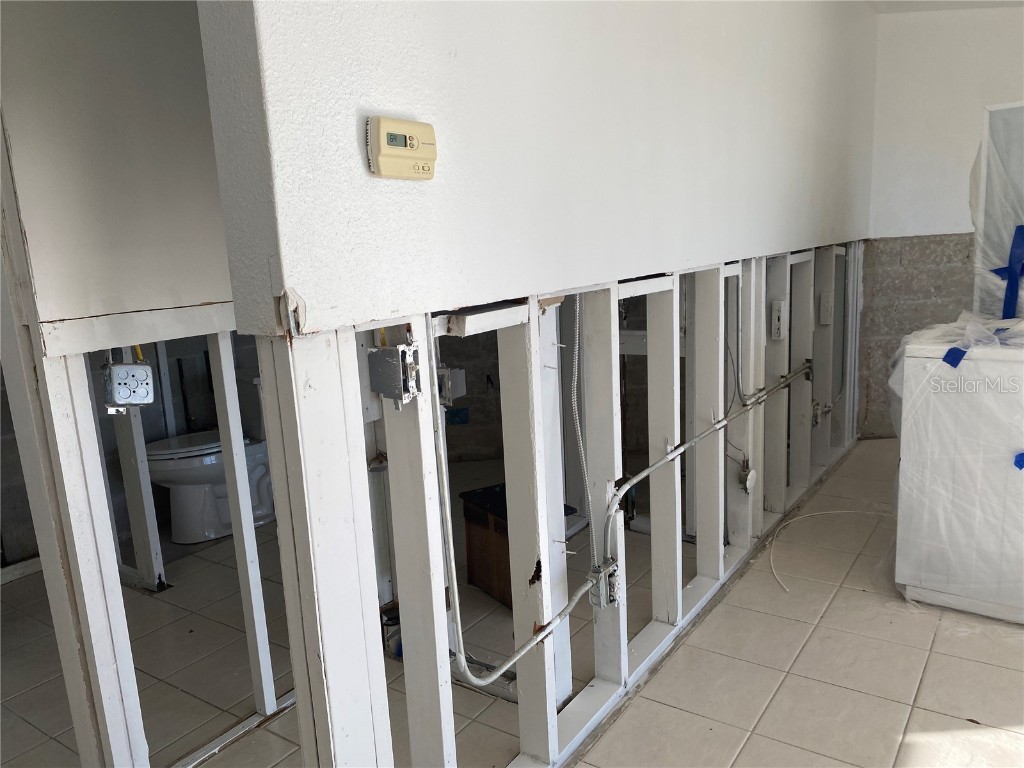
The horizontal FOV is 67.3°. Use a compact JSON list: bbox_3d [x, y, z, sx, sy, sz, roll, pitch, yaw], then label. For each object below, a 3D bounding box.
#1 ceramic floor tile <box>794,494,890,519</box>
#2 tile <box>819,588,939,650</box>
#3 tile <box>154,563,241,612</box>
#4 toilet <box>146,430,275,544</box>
[{"bbox_3d":[1.567,0.600,3.637,0.333,0.010,0.333,4,12,35],"label":"ceramic floor tile"},{"bbox_3d":[1.264,0.796,2.630,0.333,0.010,0.333,4,12,35],"label":"tile"},{"bbox_3d":[-1.261,0.843,3.183,0.333,0.010,0.333,4,12,35],"label":"tile"},{"bbox_3d":[-1.470,0.354,3.827,0.440,0.750,0.706,4,12,35],"label":"toilet"}]

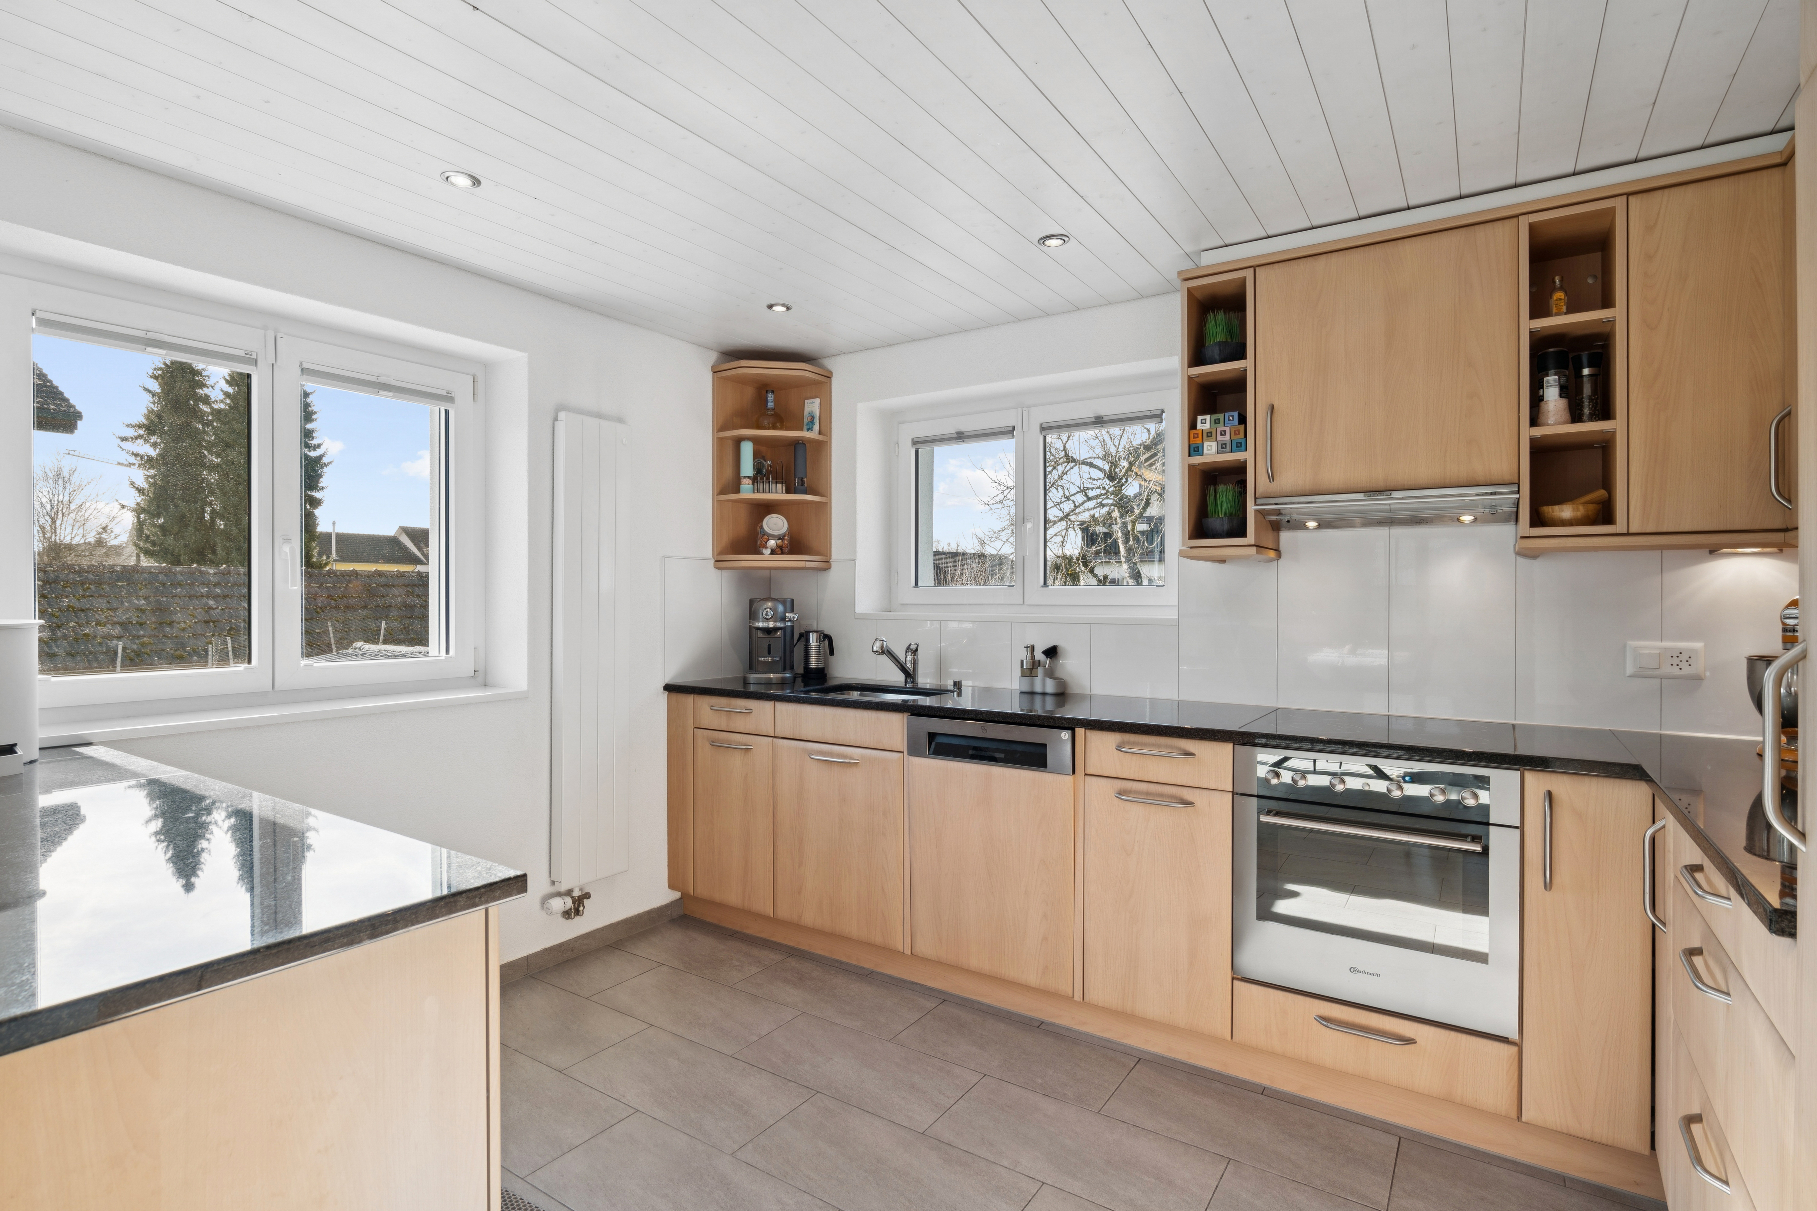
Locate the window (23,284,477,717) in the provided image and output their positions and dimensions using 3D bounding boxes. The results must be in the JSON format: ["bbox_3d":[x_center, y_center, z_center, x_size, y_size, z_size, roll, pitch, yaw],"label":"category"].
[{"bbox_3d":[-1.814,-0.274,2.466,0.080,1.100,1.210,0,0,33],"label":"window"}]

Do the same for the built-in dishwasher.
[{"bbox_3d":[0.391,0.722,2.792,0.552,0.765,0.570,0,0,33],"label":"built-in dishwasher"}]

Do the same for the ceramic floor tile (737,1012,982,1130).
[{"bbox_3d":[-0.137,1.214,2.252,0.603,0.010,0.298,0,0,33],"label":"ceramic floor tile"}]

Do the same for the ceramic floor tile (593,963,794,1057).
[{"bbox_3d":[-0.643,1.212,2.585,0.603,0.010,0.298,0,0,33],"label":"ceramic floor tile"}]

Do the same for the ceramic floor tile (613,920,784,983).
[{"bbox_3d":[-0.739,1.230,3.047,0.587,0.010,0.301,0,0,33],"label":"ceramic floor tile"}]

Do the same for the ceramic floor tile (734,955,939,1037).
[{"bbox_3d":[-0.224,1.214,2.667,0.603,0.010,0.298,0,0,33],"label":"ceramic floor tile"}]

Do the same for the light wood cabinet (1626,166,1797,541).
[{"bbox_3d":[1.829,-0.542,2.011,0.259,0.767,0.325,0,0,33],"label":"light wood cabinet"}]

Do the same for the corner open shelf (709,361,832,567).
[{"bbox_3d":[-0.573,-0.568,3.618,0.491,0.820,0.367,0,0,-12],"label":"corner open shelf"}]

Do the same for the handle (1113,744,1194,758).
[{"bbox_3d":[0.649,0.391,2.272,0.212,0.014,0.034,0,0,33],"label":"handle"}]

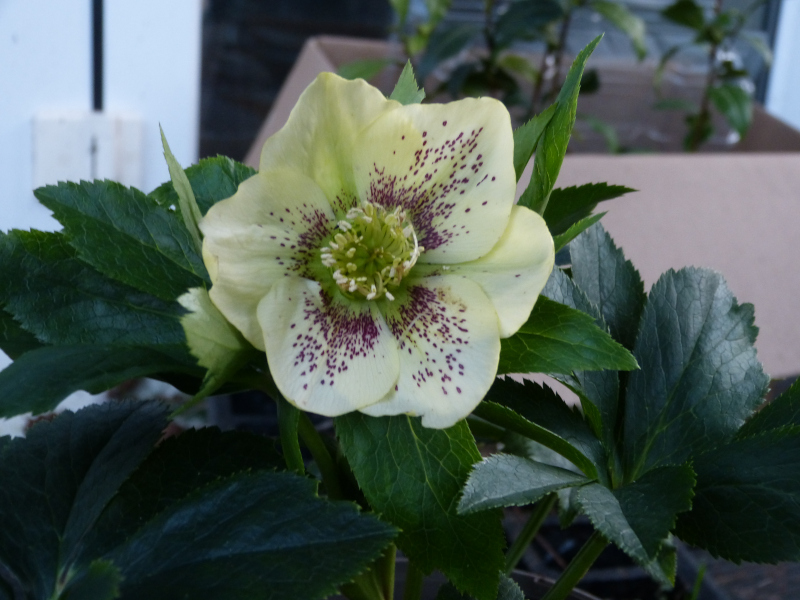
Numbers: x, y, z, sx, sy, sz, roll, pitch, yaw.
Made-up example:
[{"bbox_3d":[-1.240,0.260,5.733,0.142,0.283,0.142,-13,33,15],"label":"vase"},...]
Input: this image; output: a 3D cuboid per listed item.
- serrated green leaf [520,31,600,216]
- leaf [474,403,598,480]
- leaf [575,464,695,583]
[{"bbox_3d":[0.037,-0.039,0.285,0.008,0.045,0.013,16,9,-32],"label":"serrated green leaf"},{"bbox_3d":[0.033,0.034,0.300,0.038,0.008,0.014,31,18,-6],"label":"leaf"},{"bbox_3d":[0.054,0.051,0.288,0.025,0.012,0.034,-8,41,-13],"label":"leaf"}]

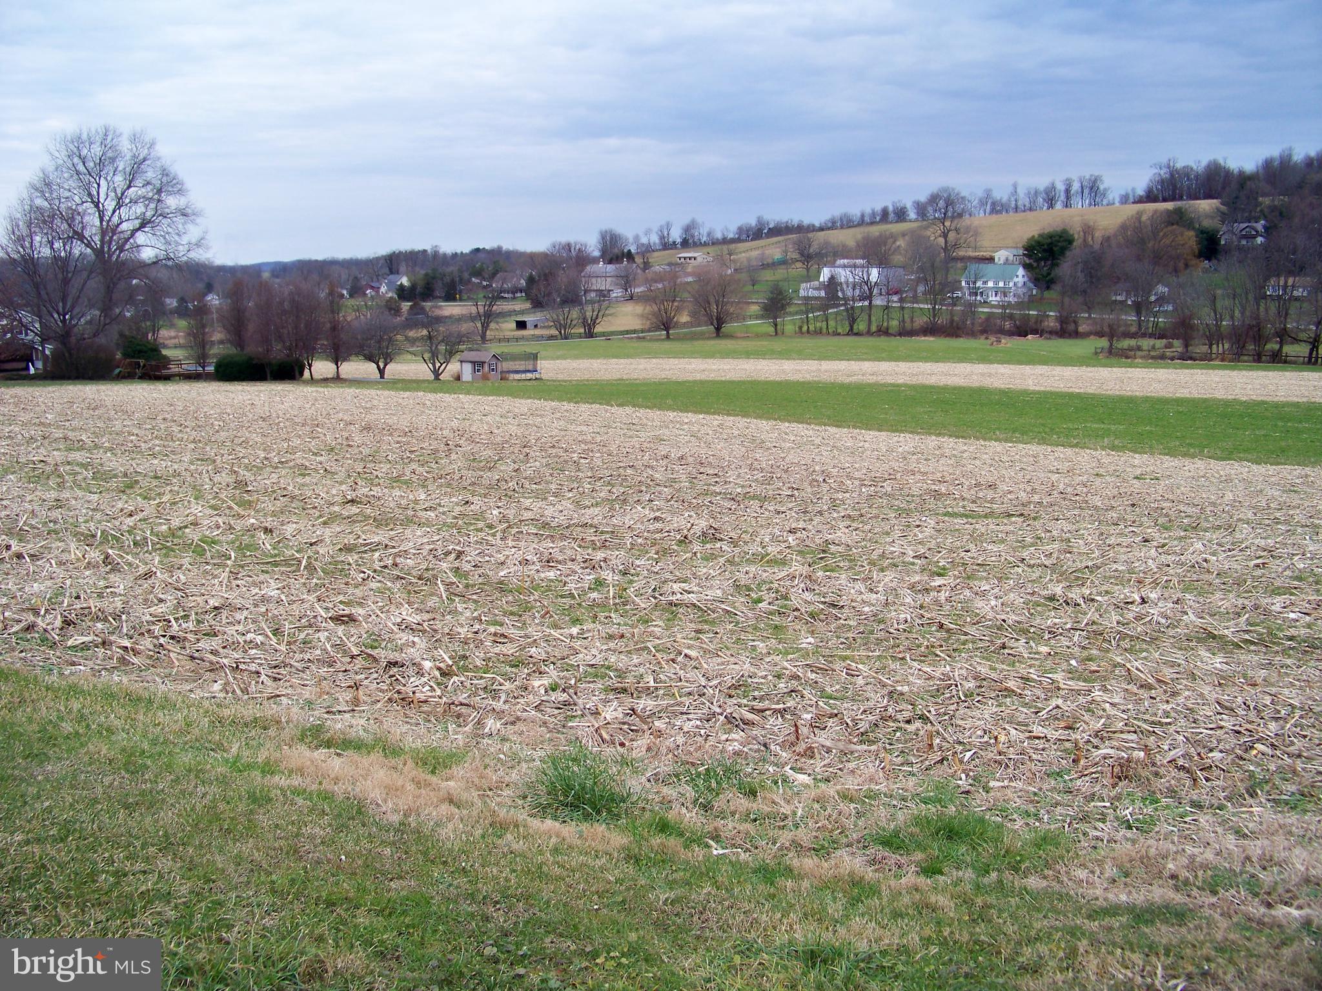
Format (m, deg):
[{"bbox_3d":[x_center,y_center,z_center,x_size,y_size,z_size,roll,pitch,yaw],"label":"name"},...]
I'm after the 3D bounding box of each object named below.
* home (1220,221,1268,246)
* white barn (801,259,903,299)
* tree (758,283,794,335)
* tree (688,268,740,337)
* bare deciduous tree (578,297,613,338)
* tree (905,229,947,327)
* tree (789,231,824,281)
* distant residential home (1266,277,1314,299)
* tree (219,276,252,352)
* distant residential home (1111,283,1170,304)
[{"bbox_3d":[180.110,-80.870,389.320,11.300,8.130,8.500,9,13,44],"label":"home"},{"bbox_3d":[53.210,-60.090,350.000,26.000,11.000,13.000,4,10,21],"label":"white barn"},{"bbox_3d":[20.740,-33.820,228.000,6.500,9.600,6.500,0,9,0],"label":"tree"},{"bbox_3d":[10.550,-38.110,248.870,10.190,13.510,10.190,0,10,2],"label":"tree"},{"bbox_3d":[-13.220,-35.410,251.300,6.790,8.360,6.790,-1,10,-3],"label":"bare deciduous tree"},{"bbox_3d":[51.080,-41.100,241.450,8.130,18.530,8.130,2,10,12],"label":"tree"},{"bbox_3d":[47.210,-78.120,410.000,11.400,16.300,11.400,0,9,0],"label":"tree"},{"bbox_3d":[164.700,-54.360,330.000,12.800,5.600,8.500,6,11,32],"label":"distant residential home"},{"bbox_3d":[-43.270,-17.990,128.000,3.400,8.800,3.400,0,9,0],"label":"tree"},{"bbox_3d":[127.390,-53.670,335.000,15.500,5.700,9.500,4,10,25],"label":"distant residential home"}]

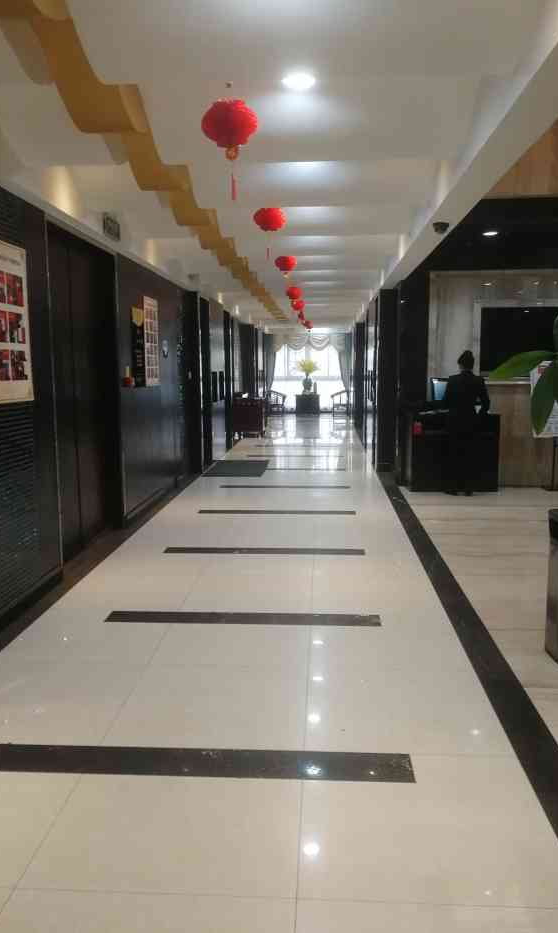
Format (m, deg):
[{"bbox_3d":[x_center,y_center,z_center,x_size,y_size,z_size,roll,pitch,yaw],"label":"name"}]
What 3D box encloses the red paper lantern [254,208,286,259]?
[{"bbox_3d":[-0.067,-1.765,5.497,0.244,0.419,0.244,0,8,3],"label":"red paper lantern"}]

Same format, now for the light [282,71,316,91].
[{"bbox_3d":[0.090,-1.775,3.349,0.160,0.045,0.160,0,8,3],"label":"light"}]

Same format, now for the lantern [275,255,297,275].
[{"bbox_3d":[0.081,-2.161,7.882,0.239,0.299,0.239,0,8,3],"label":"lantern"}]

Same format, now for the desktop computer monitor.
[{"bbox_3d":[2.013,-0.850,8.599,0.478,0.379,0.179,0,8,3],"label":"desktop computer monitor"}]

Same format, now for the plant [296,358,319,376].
[{"bbox_3d":[0.871,-2.988,21.910,0.738,0.528,0.658,0,8,3],"label":"plant"}]

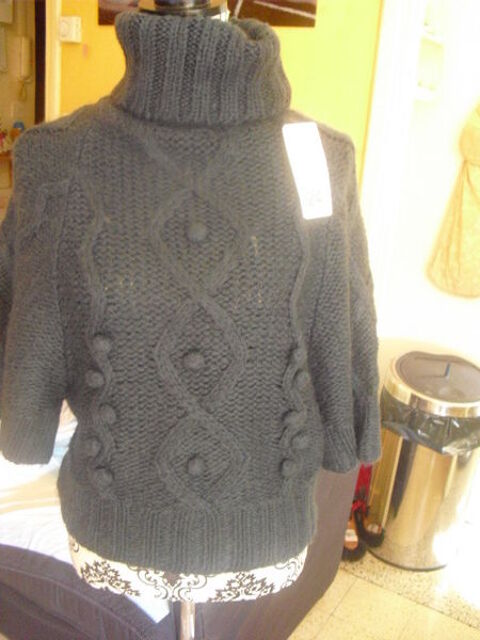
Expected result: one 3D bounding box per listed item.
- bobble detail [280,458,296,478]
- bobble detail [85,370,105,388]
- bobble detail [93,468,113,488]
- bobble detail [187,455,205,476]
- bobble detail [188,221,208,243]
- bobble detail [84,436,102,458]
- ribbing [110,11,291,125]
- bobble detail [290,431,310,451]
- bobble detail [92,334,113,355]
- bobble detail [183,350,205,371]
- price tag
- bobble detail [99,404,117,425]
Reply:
[{"bbox_3d":[0.066,0.202,0.904,0.024,0.027,0.018,-2,12,-25],"label":"bobble detail"},{"bbox_3d":[-0.197,0.080,0.899,0.027,0.025,0.018,8,12,20],"label":"bobble detail"},{"bbox_3d":[-0.188,0.216,0.915,0.029,0.029,0.018,8,12,20],"label":"bobble detail"},{"bbox_3d":[-0.058,0.190,0.868,0.024,0.028,0.018,3,11,-5],"label":"bobble detail"},{"bbox_3d":[-0.052,-0.109,0.817,0.026,0.026,0.018,3,11,-5],"label":"bobble detail"},{"bbox_3d":[-0.201,0.175,0.915,0.026,0.029,0.018,8,12,20],"label":"bobble detail"},{"bbox_3d":[-0.053,-0.339,0.891,0.235,0.154,0.196,3,11,-5],"label":"ribbing"},{"bbox_3d":[0.082,0.164,0.904,0.027,0.027,0.018,-2,12,-25],"label":"bobble detail"},{"bbox_3d":[-0.184,0.033,0.889,0.027,0.027,0.018,8,12,20],"label":"bobble detail"},{"bbox_3d":[-0.060,0.052,0.858,0.027,0.026,0.018,3,11,-5],"label":"bobble detail"},{"bbox_3d":[0.085,-0.186,0.829,0.043,0.125,0.008,-10,-5,-8],"label":"price tag"},{"bbox_3d":[-0.179,0.128,0.899,0.025,0.027,0.018,8,12,20],"label":"bobble detail"}]

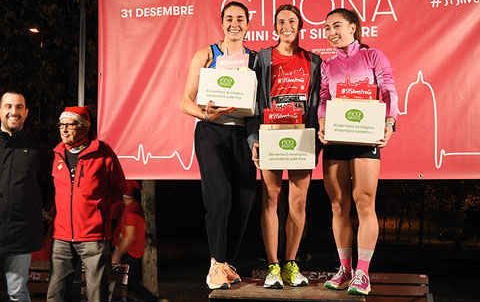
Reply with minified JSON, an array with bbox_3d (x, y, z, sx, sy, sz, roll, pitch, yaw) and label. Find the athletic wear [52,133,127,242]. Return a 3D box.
[{"bbox_3d":[-0.976,0.239,3.843,0.470,0.682,0.310,-2,-5,20],"label":"athletic wear"}]

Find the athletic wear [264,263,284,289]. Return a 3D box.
[{"bbox_3d":[0.194,0.739,3.557,0.100,0.120,0.270,0,-4,-4],"label":"athletic wear"}]

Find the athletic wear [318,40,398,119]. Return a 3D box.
[{"bbox_3d":[0.688,-0.382,3.460,0.460,0.540,0.330,-2,-5,24],"label":"athletic wear"}]

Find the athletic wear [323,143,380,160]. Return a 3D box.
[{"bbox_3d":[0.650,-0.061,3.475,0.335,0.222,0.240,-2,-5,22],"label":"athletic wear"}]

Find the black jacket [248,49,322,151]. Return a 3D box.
[{"bbox_3d":[0.264,-0.299,3.534,0.450,0.640,0.310,0,-4,0],"label":"black jacket"}]

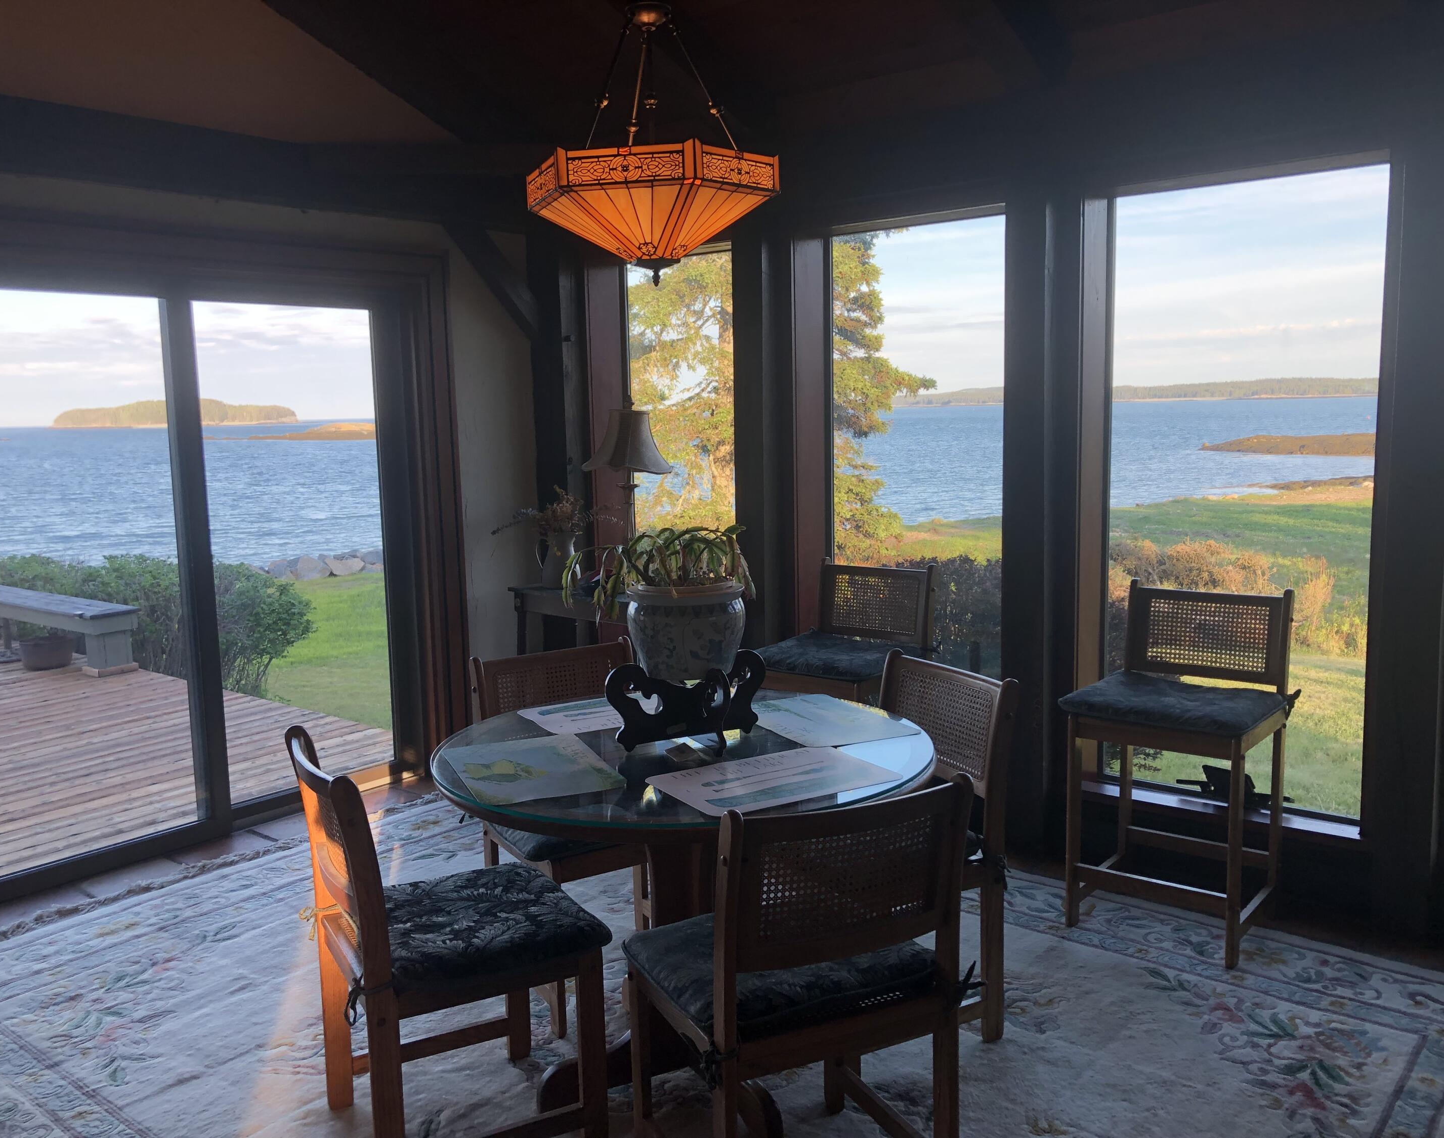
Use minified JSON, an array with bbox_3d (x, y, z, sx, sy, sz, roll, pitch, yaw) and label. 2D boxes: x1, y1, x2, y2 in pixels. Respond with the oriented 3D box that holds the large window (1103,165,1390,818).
[{"bbox_3d":[1.563,-0.212,3.731,0.820,1.902,0.100,5,10,40],"label":"large window"}]

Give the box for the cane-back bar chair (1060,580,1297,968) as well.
[{"bbox_3d":[1.295,0.542,3.478,0.495,0.950,0.485,5,10,40],"label":"cane-back bar chair"}]

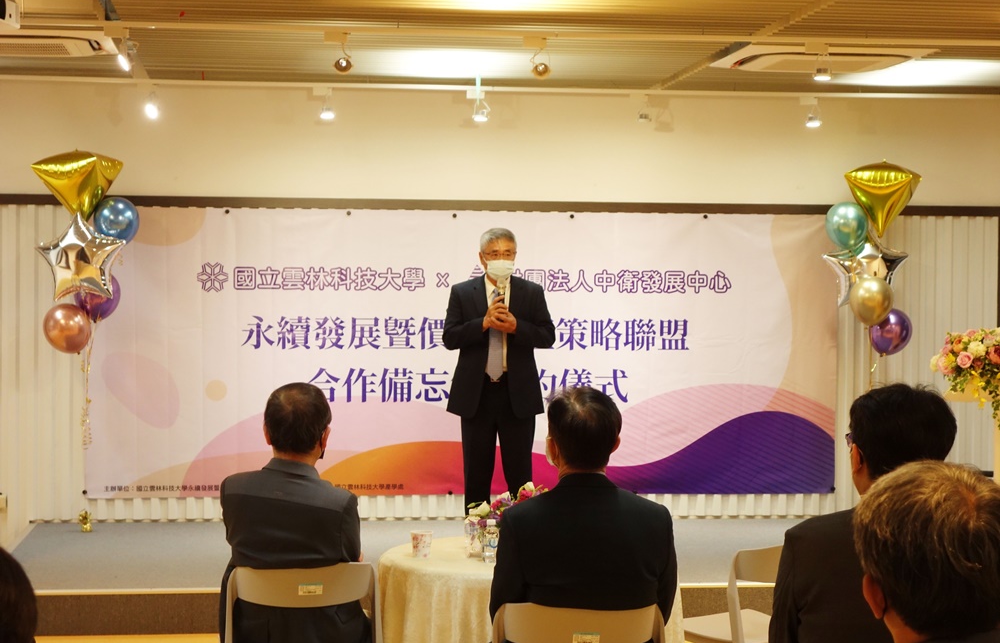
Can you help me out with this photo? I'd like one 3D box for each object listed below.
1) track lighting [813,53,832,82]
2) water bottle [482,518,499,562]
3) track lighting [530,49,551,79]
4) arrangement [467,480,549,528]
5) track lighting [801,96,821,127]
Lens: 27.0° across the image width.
[{"bbox_3d":[1.511,-1.194,9.760,0.095,0.131,0.100,0,1,-7],"label":"track lighting"},{"bbox_3d":[-0.027,0.714,6.780,0.055,0.145,0.055,0,1,-7],"label":"water bottle"},{"bbox_3d":[0.189,-1.189,9.620,0.093,0.140,0.110,0,1,-3],"label":"track lighting"},{"bbox_3d":[0.094,0.651,6.900,0.400,0.240,0.360,0,1,-7],"label":"arrangement"},{"bbox_3d":[1.848,-1.242,12.380,0.120,0.190,0.105,0,1,-12],"label":"track lighting"}]

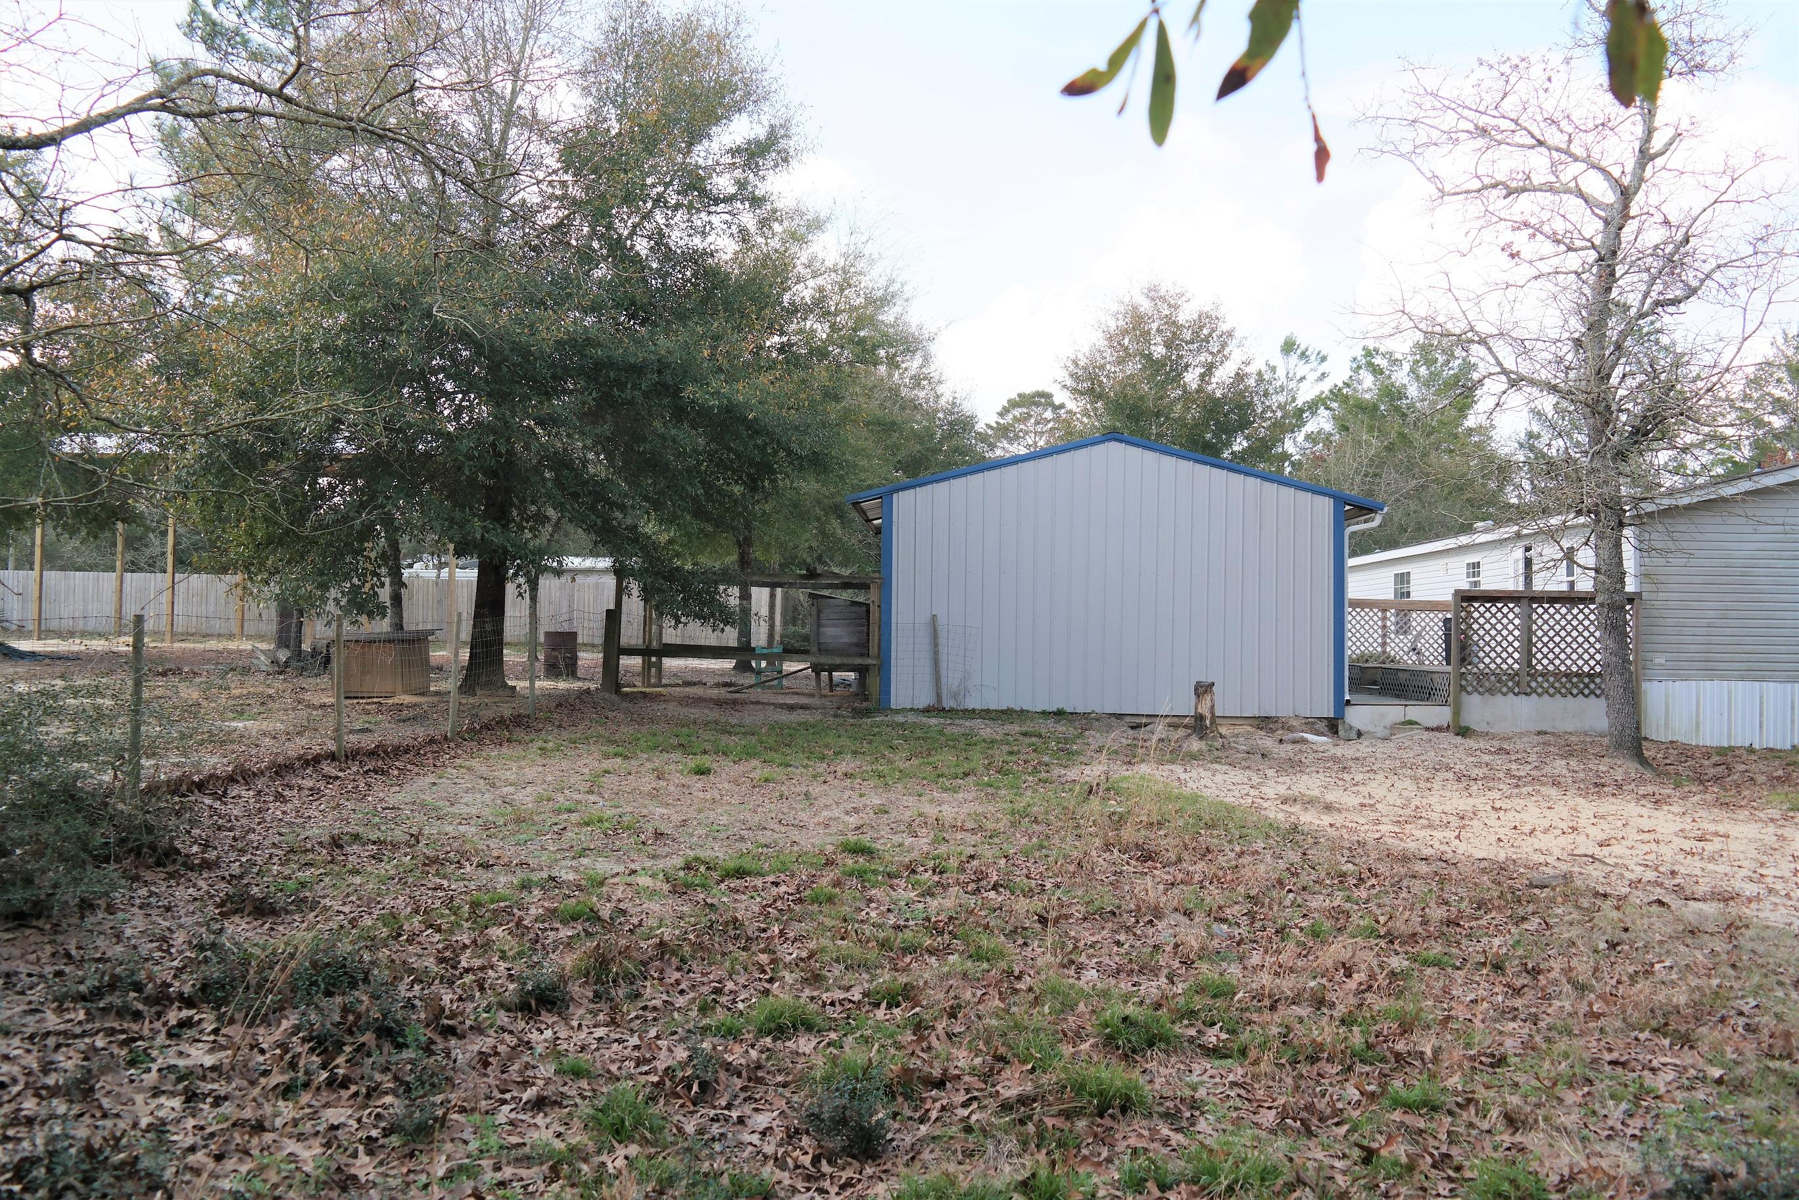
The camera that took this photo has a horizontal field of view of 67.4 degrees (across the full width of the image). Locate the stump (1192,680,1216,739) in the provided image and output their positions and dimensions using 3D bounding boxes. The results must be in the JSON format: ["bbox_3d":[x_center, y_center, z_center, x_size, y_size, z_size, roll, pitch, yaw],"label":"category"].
[{"bbox_3d":[3.686,1.325,16.300,0.280,0.710,0.280,1,-1,2],"label":"stump"}]

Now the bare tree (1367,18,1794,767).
[{"bbox_3d":[7.724,-2.360,15.300,4.750,8.400,4.500,1,-1,2],"label":"bare tree"}]

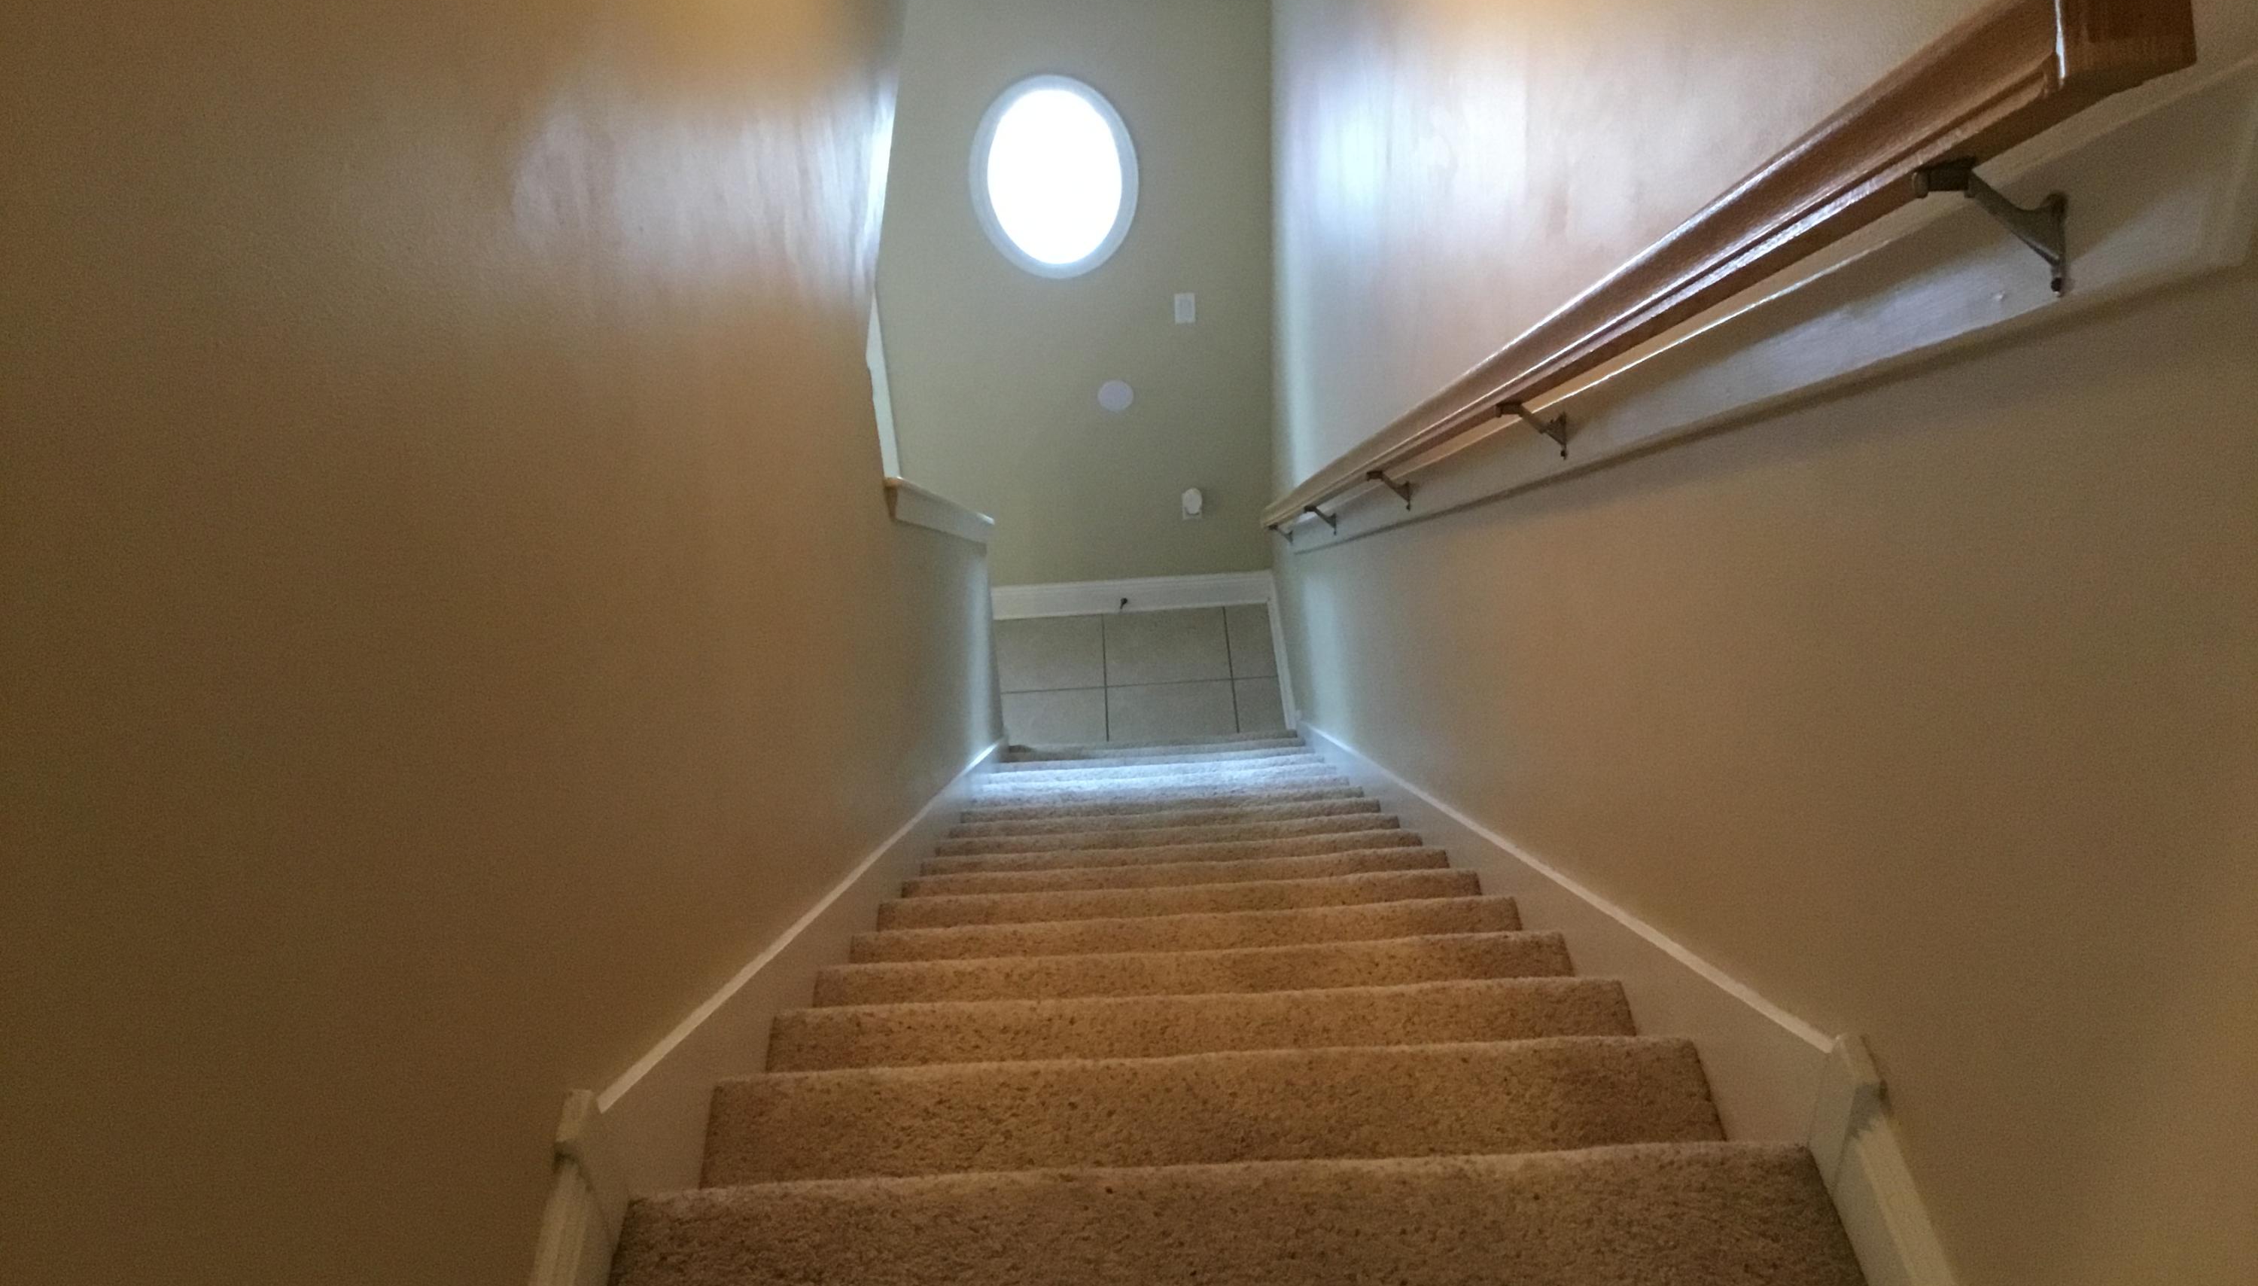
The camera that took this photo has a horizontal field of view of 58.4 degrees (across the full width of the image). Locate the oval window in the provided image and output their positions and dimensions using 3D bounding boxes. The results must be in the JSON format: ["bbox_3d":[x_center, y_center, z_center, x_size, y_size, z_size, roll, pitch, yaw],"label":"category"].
[{"bbox_3d":[-0.236,-1.489,6.480,0.533,0.693,0.070,-3,39,0],"label":"oval window"}]

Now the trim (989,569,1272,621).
[{"bbox_3d":[0.010,-0.179,7.534,1.045,0.153,0.020,-3,39,0],"label":"trim"}]

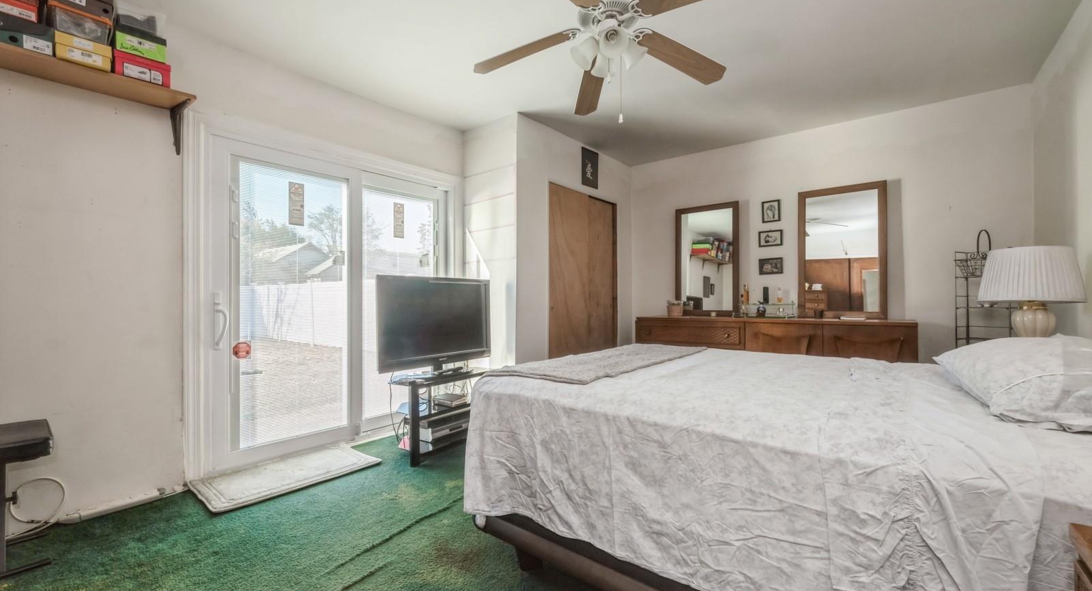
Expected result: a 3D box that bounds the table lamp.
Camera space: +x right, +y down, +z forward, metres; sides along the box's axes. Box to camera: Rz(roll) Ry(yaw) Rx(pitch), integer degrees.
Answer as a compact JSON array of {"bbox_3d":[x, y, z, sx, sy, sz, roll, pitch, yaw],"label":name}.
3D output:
[{"bbox_3d":[2.298,0.037,2.009,0.340,0.550,0.340,0,0,40],"label":"table lamp"}]

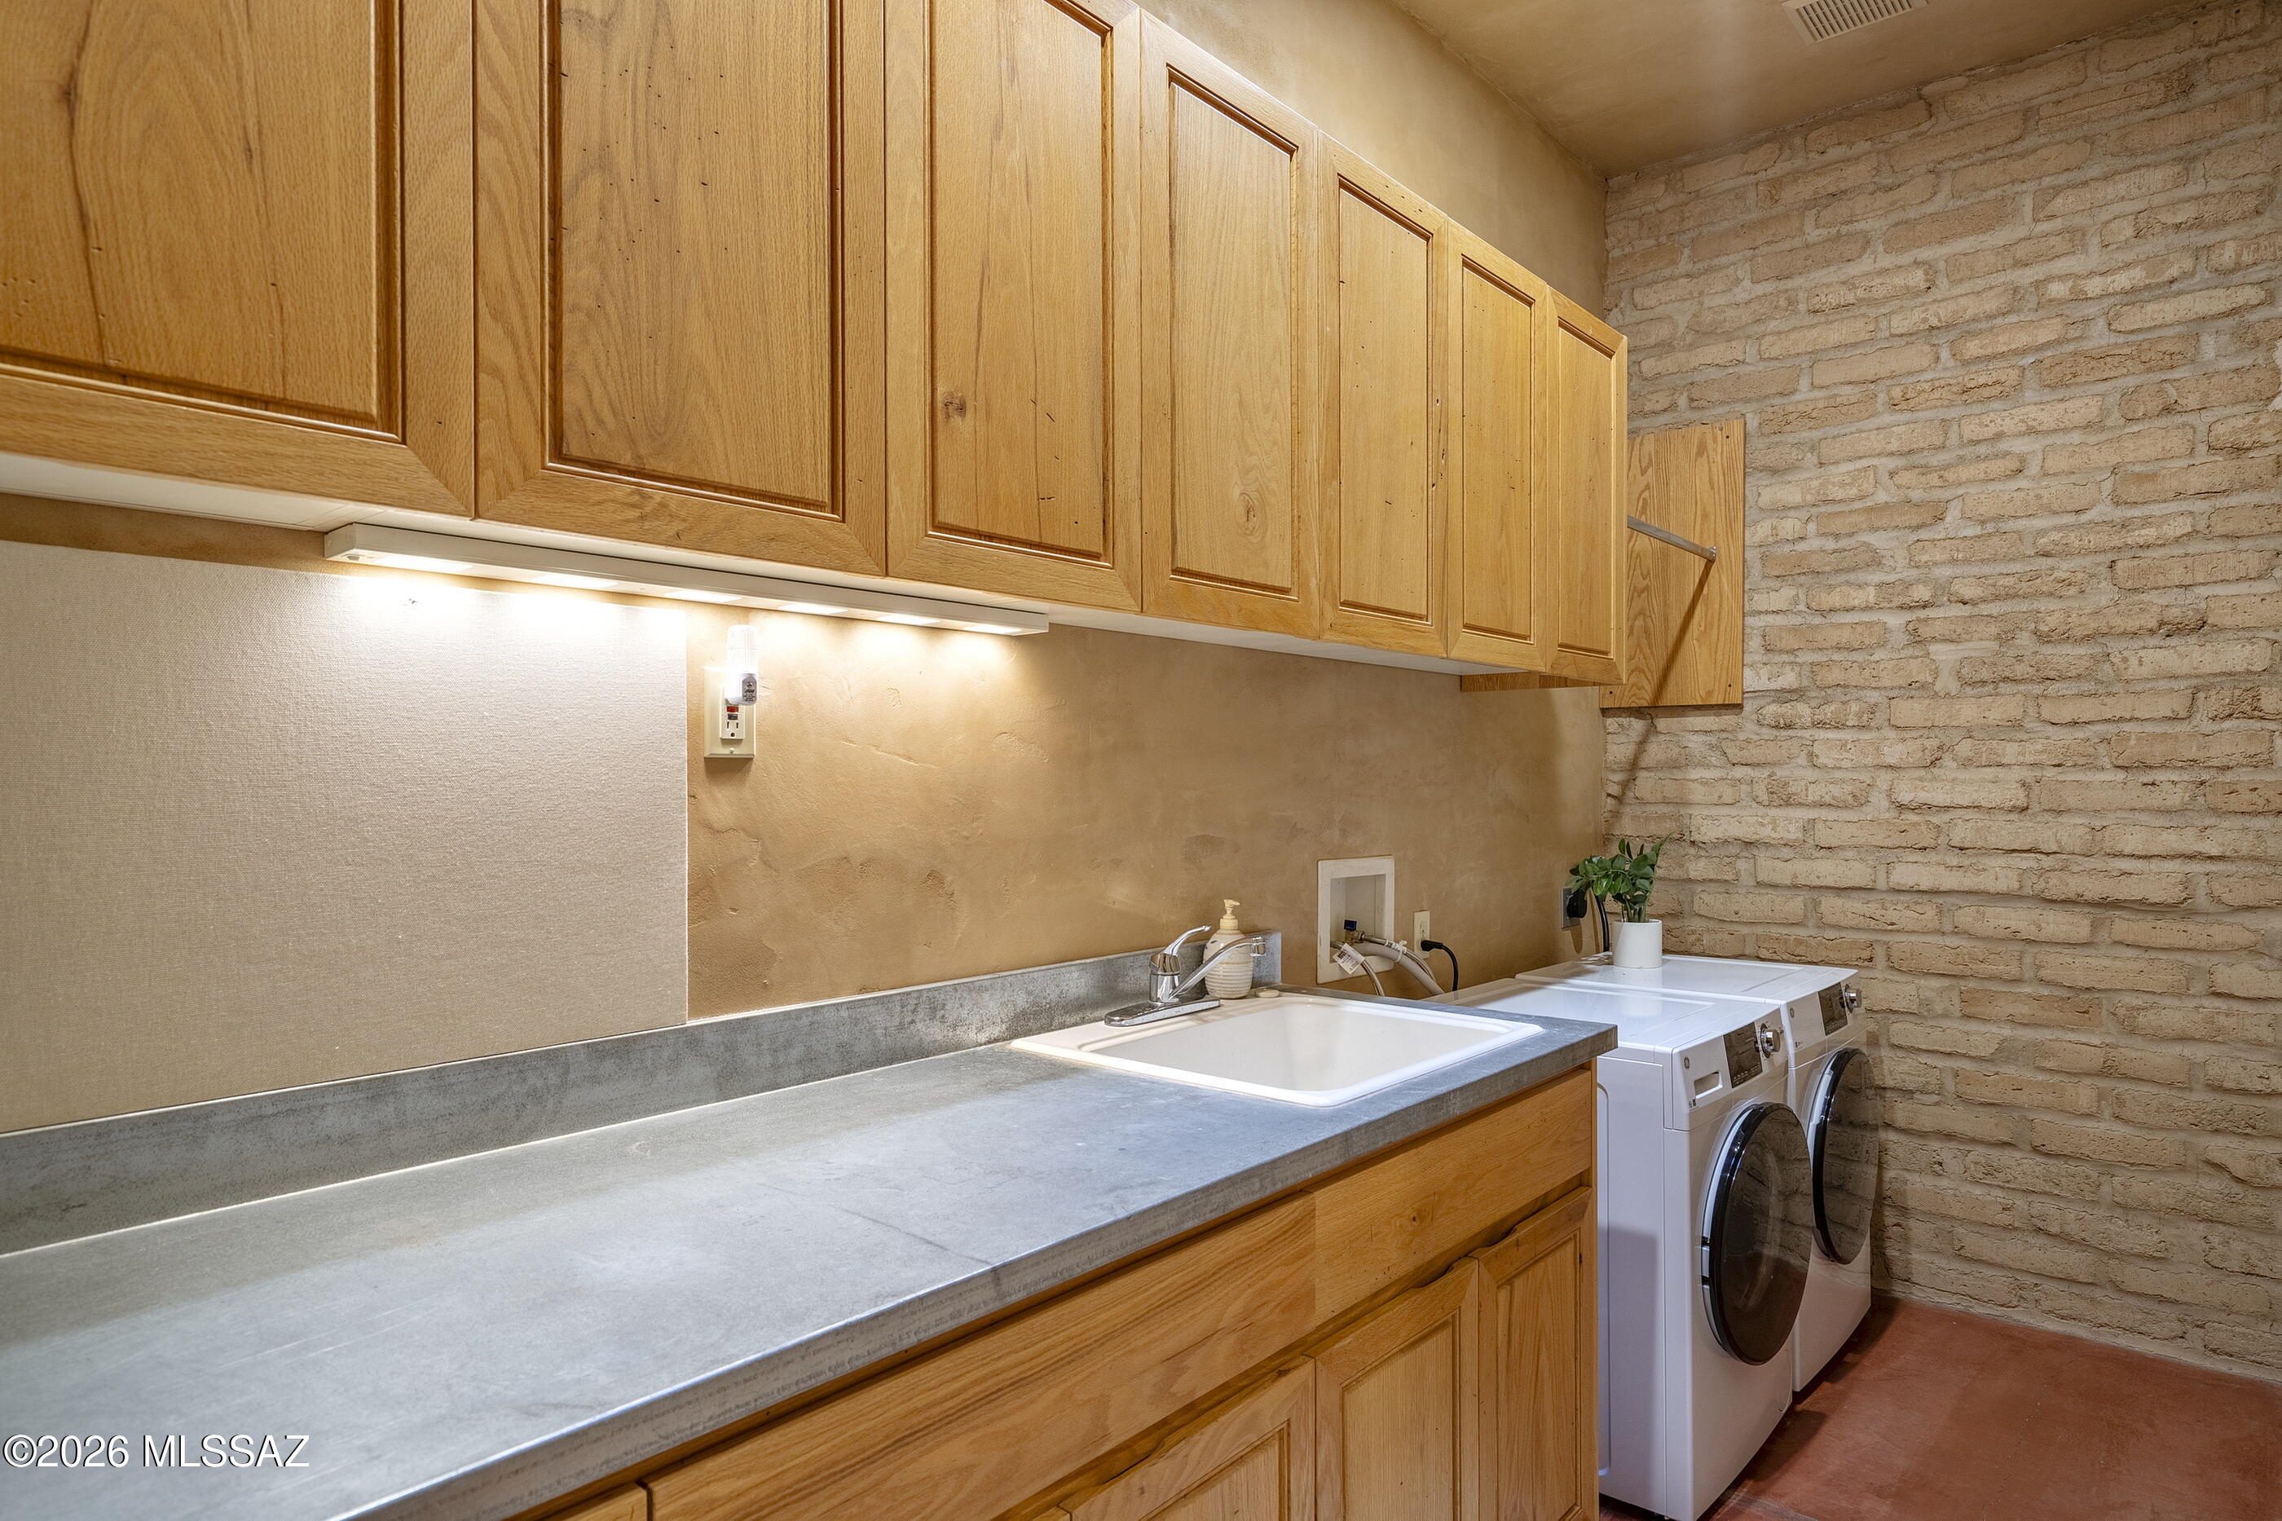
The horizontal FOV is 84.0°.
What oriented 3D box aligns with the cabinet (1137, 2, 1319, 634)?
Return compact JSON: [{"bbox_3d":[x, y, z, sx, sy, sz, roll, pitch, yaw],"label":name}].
[{"bbox_3d":[-0.004,-0.566,1.884,0.374,0.765,0.407,-1,-1,42],"label":"cabinet"}]

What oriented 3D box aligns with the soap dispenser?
[{"bbox_3d":[0.158,0.340,2.273,0.088,0.167,0.088,0,-1,0],"label":"soap dispenser"}]

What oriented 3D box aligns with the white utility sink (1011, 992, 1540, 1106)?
[{"bbox_3d":[0.226,0.555,1.962,0.562,0.285,0.640,-1,-1,42],"label":"white utility sink"}]

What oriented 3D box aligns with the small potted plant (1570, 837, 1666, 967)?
[{"bbox_3d":[1.226,0.358,3.234,0.220,0.325,0.240,-1,-1,42],"label":"small potted plant"}]

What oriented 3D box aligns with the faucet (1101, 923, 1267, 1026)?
[{"bbox_3d":[0.110,0.343,2.049,0.255,0.157,0.255,-1,-1,42],"label":"faucet"}]

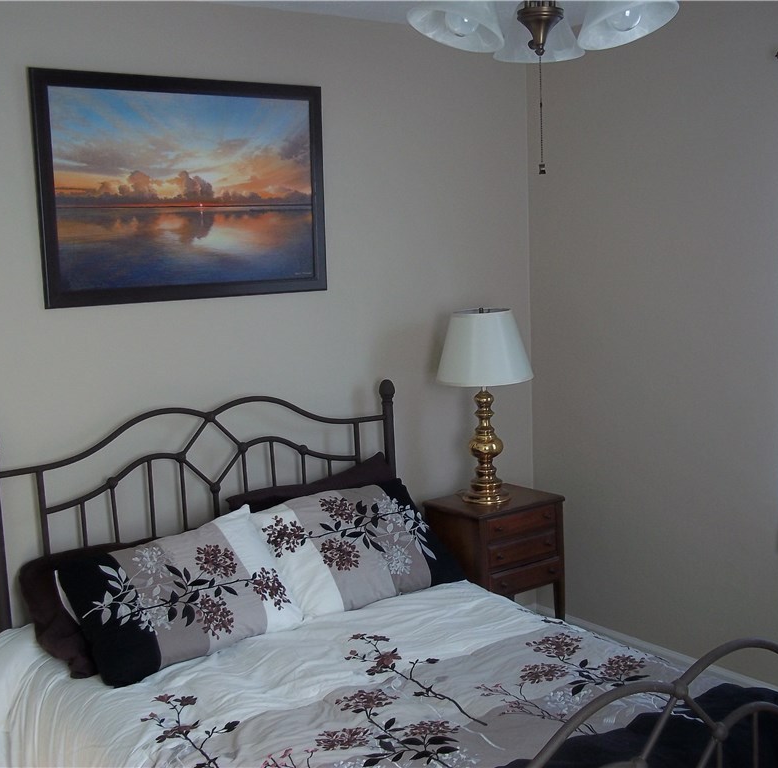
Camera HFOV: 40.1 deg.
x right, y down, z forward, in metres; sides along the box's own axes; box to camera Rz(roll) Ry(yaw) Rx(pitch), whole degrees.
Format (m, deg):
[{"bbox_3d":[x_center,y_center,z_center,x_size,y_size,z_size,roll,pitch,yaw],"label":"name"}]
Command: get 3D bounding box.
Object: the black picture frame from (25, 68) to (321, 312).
[{"bbox_3d":[-0.635,-0.624,3.440,0.995,0.700,0.035,-7,10,-36],"label":"black picture frame"}]

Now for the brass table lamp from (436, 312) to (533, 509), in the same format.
[{"bbox_3d":[0.362,0.077,4.033,0.370,0.730,0.370,-2,8,0],"label":"brass table lamp"}]

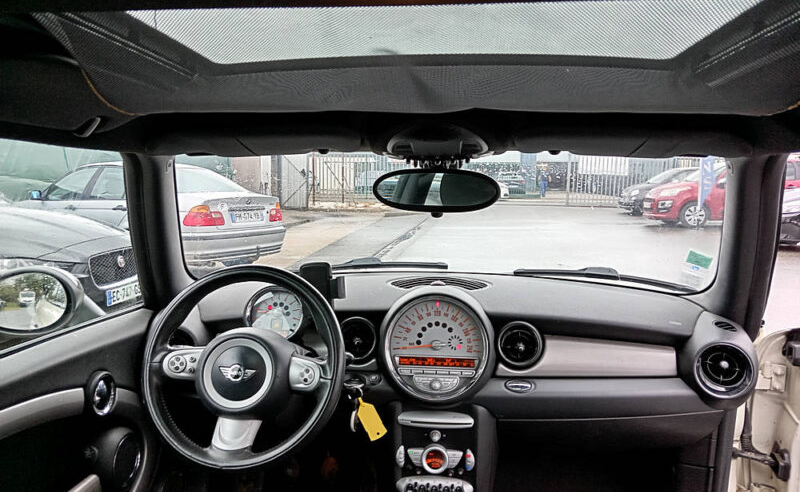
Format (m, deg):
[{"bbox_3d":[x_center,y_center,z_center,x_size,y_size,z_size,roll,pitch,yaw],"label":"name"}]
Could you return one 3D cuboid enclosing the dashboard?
[{"bbox_3d":[0.099,0.225,1.441,1.380,0.300,0.420,1,6,5],"label":"dashboard"}]

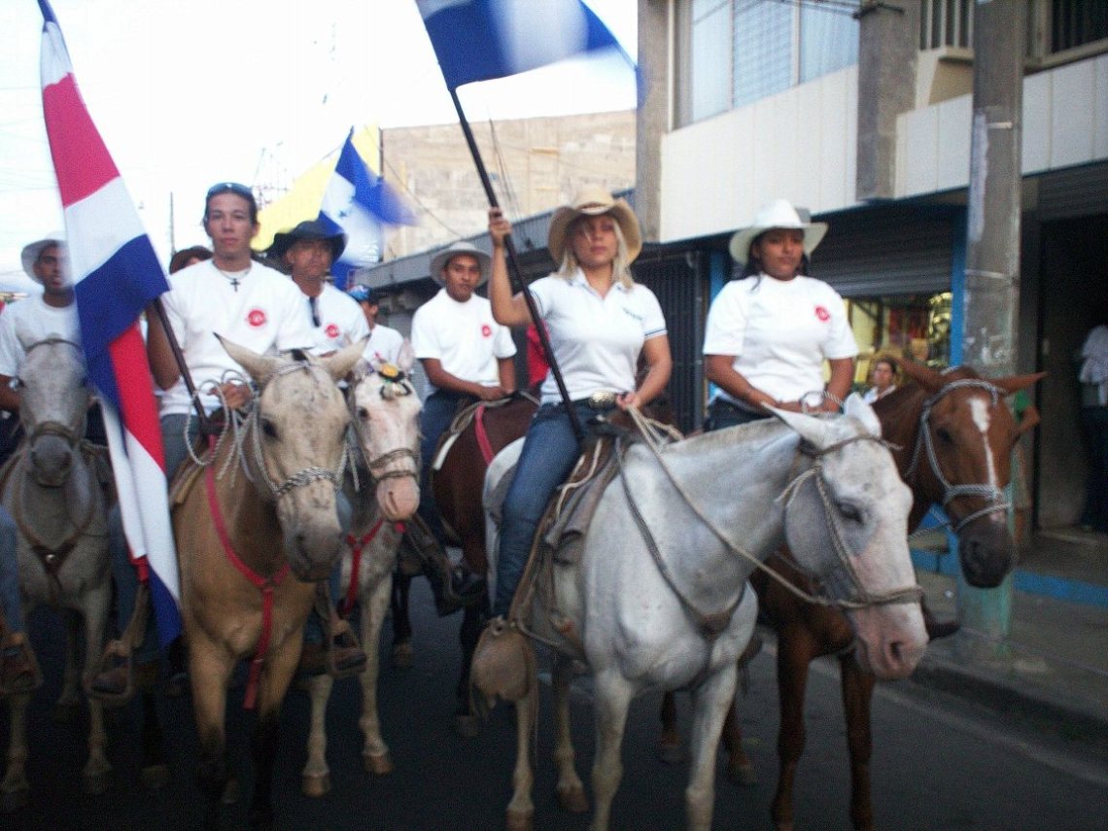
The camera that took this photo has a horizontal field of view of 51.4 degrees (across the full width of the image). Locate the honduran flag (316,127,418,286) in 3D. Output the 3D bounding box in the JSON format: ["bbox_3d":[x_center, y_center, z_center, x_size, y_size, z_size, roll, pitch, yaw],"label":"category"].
[{"bbox_3d":[-1.202,-1.317,7.400,0.750,1.120,0.400,0,2,-15],"label":"honduran flag"}]

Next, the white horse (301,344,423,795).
[{"bbox_3d":[-1.032,0.549,5.003,0.560,1.740,2.150,-1,2,-26],"label":"white horse"}]

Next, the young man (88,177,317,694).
[{"bbox_3d":[-1.172,0.081,4.000,0.800,1.720,0.650,-1,2,-20],"label":"young man"}]

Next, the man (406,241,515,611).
[{"bbox_3d":[-0.425,0.064,5.450,0.700,1.750,0.650,-1,2,-22],"label":"man"}]

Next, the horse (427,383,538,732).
[{"bbox_3d":[-0.362,0.544,5.423,0.560,1.720,2.150,-1,2,-33],"label":"horse"}]

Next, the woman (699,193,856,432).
[{"bbox_3d":[0.815,0.014,4.050,0.700,1.540,0.620,0,2,-15],"label":"woman"}]

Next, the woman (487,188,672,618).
[{"bbox_3d":[0.107,0.051,3.800,0.700,1.600,0.650,-1,2,-20],"label":"woman"}]

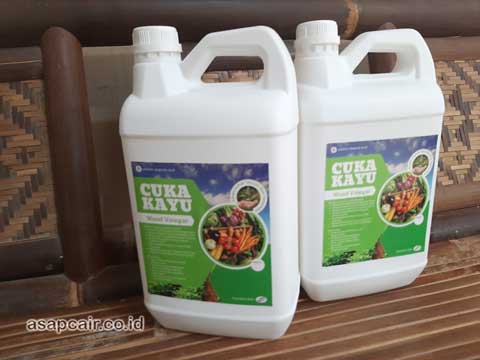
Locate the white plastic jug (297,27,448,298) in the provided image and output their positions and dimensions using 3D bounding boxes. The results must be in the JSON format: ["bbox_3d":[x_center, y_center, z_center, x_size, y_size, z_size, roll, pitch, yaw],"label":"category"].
[{"bbox_3d":[0.151,-0.025,0.489,0.178,0.335,0.123,-5,17,-11],"label":"white plastic jug"}]

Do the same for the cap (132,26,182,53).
[{"bbox_3d":[-0.088,-0.149,0.396,0.050,0.022,0.050,-2,16,1],"label":"cap"}]

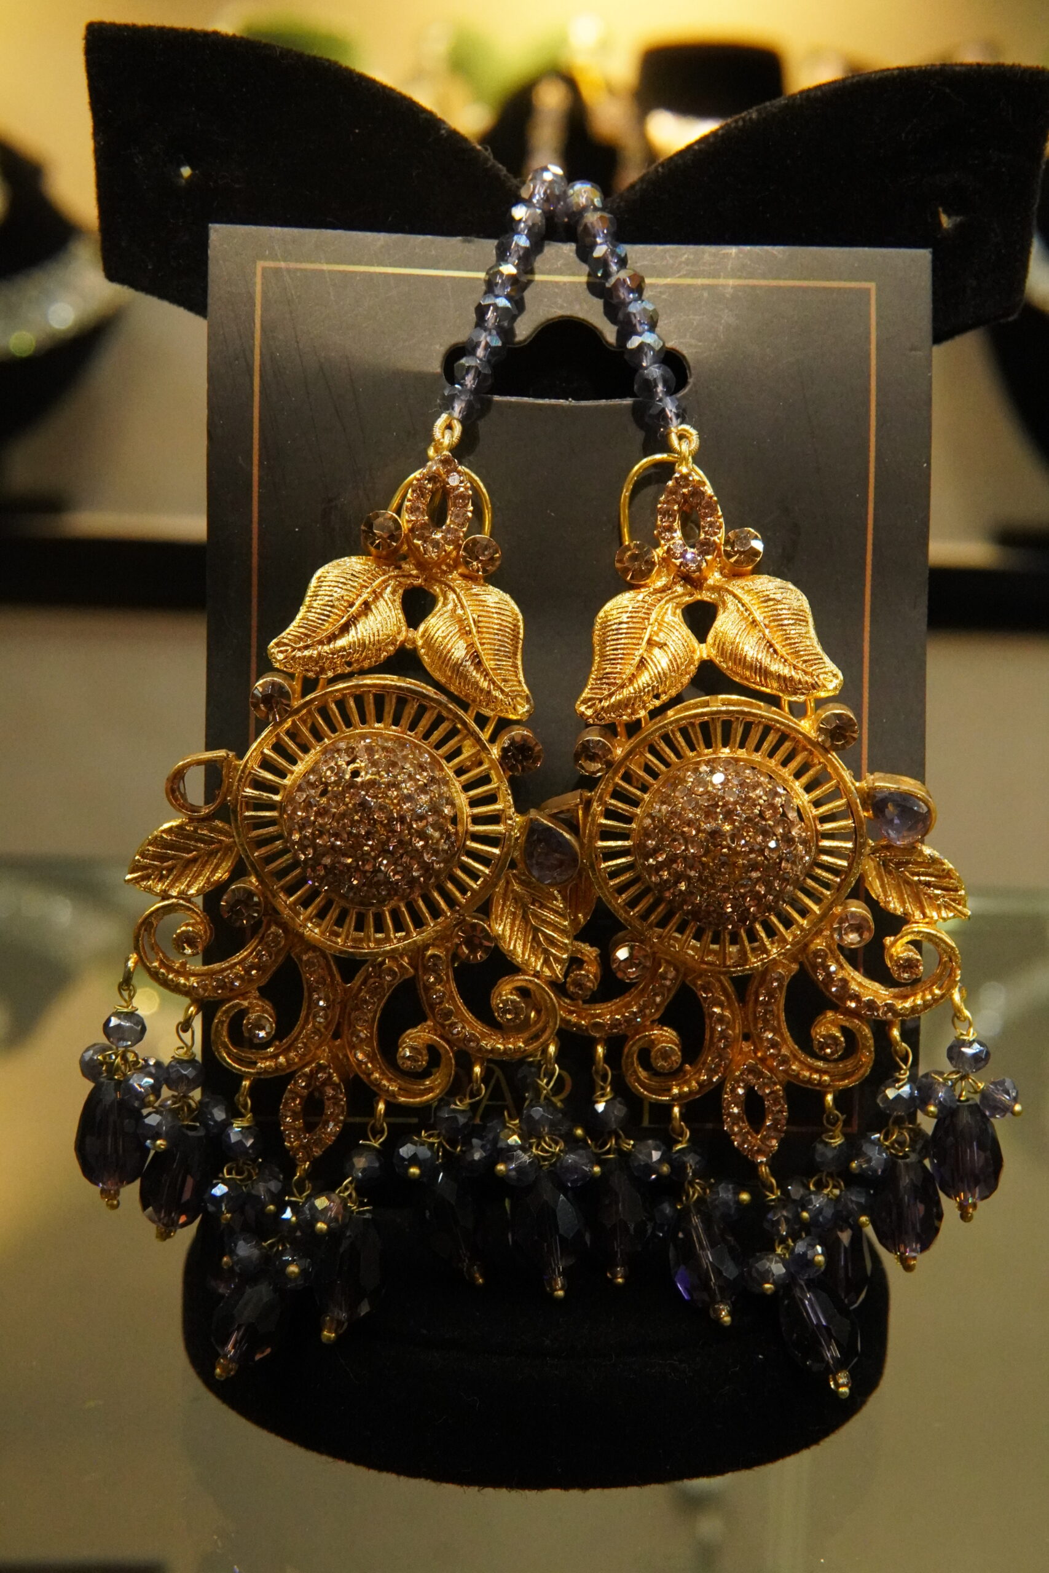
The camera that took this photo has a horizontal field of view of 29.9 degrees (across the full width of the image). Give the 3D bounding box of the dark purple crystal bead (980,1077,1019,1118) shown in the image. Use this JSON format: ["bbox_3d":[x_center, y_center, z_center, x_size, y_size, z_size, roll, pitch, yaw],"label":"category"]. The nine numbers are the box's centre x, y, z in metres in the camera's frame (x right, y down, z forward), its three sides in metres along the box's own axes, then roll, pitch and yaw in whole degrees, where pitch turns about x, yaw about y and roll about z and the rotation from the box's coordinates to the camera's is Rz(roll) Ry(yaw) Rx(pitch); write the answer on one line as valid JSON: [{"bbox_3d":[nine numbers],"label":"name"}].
[{"bbox_3d":[0.056,0.037,0.233,0.004,0.005,0.005,36,9,18],"label":"dark purple crystal bead"}]

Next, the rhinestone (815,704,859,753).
[{"bbox_3d":[0.040,-0.007,0.249,0.005,0.005,0.004,4,17,5],"label":"rhinestone"}]

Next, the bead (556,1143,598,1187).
[{"bbox_3d":[0.006,0.045,0.233,0.004,0.005,0.005,27,11,24],"label":"bead"}]

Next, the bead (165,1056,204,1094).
[{"bbox_3d":[-0.045,0.038,0.260,0.005,0.004,0.005,1,12,0],"label":"bead"}]

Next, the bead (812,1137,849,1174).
[{"bbox_3d":[0.040,0.048,0.258,0.005,0.004,0.005,0,6,0],"label":"bead"}]

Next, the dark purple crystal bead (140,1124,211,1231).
[{"bbox_3d":[-0.046,0.051,0.259,0.009,0.014,0.009,6,9,0],"label":"dark purple crystal bead"}]

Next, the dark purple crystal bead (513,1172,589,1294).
[{"bbox_3d":[0.003,0.057,0.250,0.009,0.015,0.009,-6,-10,0],"label":"dark purple crystal bead"}]

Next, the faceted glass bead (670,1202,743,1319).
[{"bbox_3d":[0.023,0.061,0.250,0.009,0.015,0.009,-17,-10,0],"label":"faceted glass bead"}]

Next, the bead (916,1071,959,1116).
[{"bbox_3d":[0.054,0.040,0.256,0.005,0.005,0.005,22,56,0],"label":"bead"}]

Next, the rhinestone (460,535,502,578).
[{"bbox_3d":[-0.006,-0.029,0.250,0.005,0.005,0.004,2,3,0],"label":"rhinestone"}]

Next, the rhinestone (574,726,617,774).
[{"bbox_3d":[0.009,-0.005,0.249,0.005,0.005,0.004,3,21,4],"label":"rhinestone"}]

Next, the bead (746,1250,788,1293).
[{"bbox_3d":[0.028,0.057,0.231,0.005,0.005,0.004,31,45,-7],"label":"bead"}]

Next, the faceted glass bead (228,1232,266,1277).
[{"bbox_3d":[-0.033,0.055,0.233,0.004,0.005,0.005,-27,12,-24],"label":"faceted glass bead"}]

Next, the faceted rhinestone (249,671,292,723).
[{"bbox_3d":[-0.031,-0.011,0.236,0.005,0.005,0.004,1,11,-1],"label":"faceted rhinestone"}]

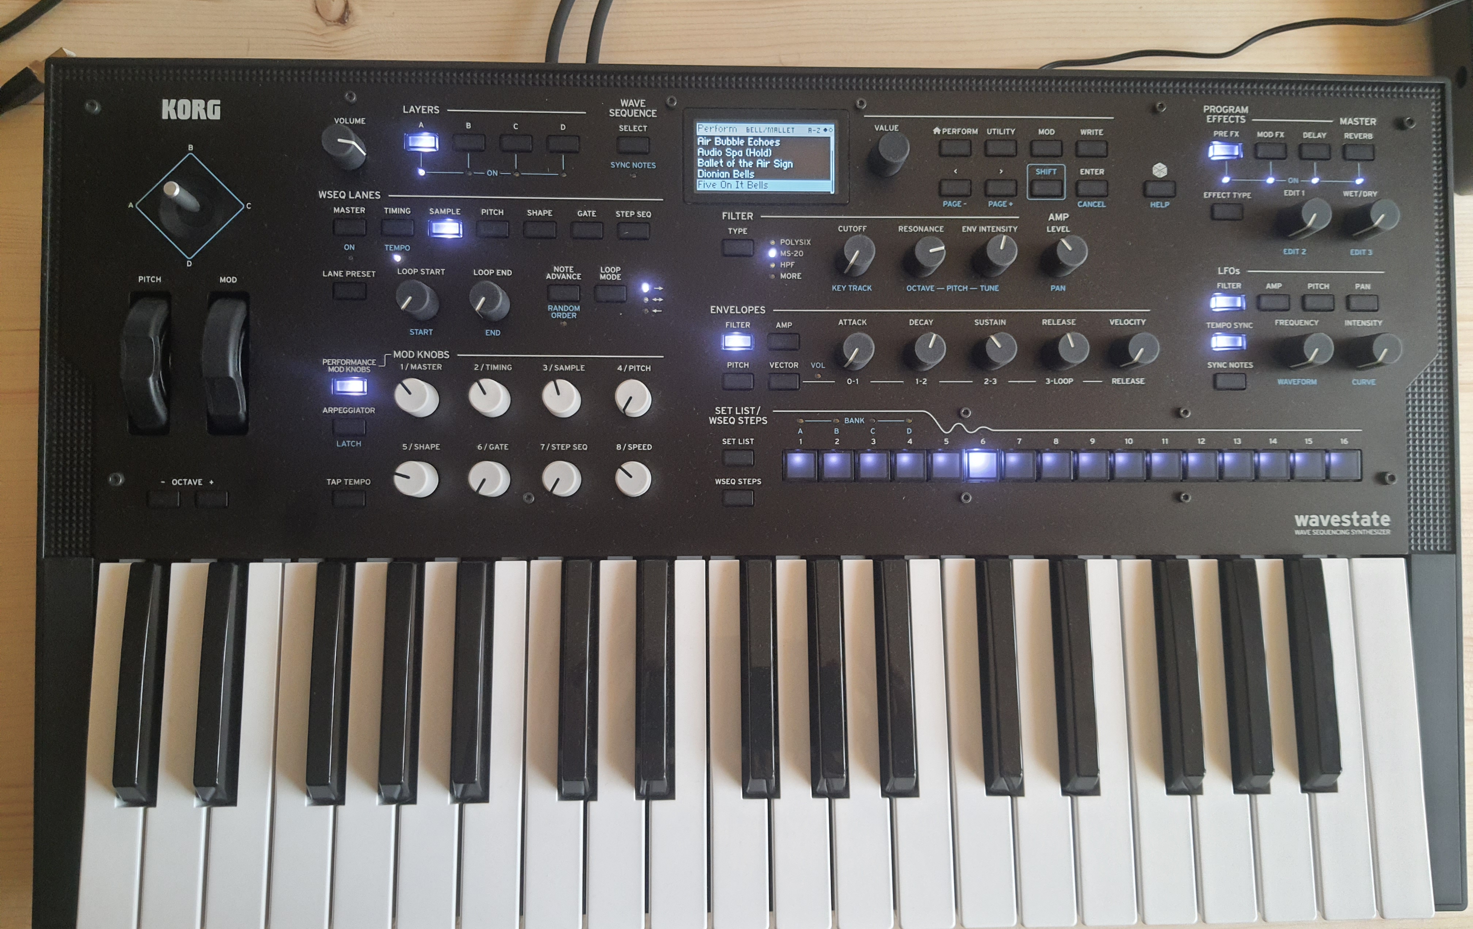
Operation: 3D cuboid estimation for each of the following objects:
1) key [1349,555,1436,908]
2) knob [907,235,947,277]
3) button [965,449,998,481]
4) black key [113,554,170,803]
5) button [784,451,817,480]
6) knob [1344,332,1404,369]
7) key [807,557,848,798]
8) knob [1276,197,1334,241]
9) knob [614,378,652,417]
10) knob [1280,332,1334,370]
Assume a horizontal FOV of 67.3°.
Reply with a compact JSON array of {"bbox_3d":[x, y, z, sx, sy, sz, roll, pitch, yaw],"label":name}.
[{"bbox_3d":[0.260,0.107,0.446,0.022,0.017,0.142,0,81,-2],"label":"key"},{"bbox_3d":[0.075,-0.082,0.436,0.012,0.015,0.012,0,88,-2],"label":"knob"},{"bbox_3d":[0.098,0.001,0.441,0.013,0.004,0.012,0,88,-2],"label":"button"},{"bbox_3d":[-0.226,0.083,0.419,0.013,0.012,0.090,0,82,-2],"label":"black key"},{"bbox_3d":[0.025,0.000,0.436,0.013,0.004,0.012,0,87,-2],"label":"button"},{"bbox_3d":[0.257,-0.046,0.441,0.013,0.017,0.013,0,88,-2],"label":"knob"},{"bbox_3d":[0.036,0.082,0.429,0.012,0.013,0.090,0,82,-2],"label":"key"},{"bbox_3d":[0.226,-0.097,0.439,0.014,0.015,0.014,0,88,-2],"label":"knob"},{"bbox_3d":[-0.040,-0.026,0.425,0.014,0.015,0.014,0,88,-2],"label":"knob"},{"bbox_3d":[0.226,-0.045,0.437,0.014,0.015,0.014,0,88,-2],"label":"knob"}]

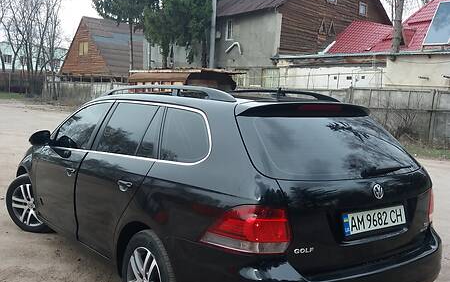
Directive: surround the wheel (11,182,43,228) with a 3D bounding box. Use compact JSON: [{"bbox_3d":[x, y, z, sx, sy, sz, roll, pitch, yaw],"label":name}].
[{"bbox_3d":[-1.985,0.643,5.070,0.455,0.455,0.170,3,5,15],"label":"wheel"}]

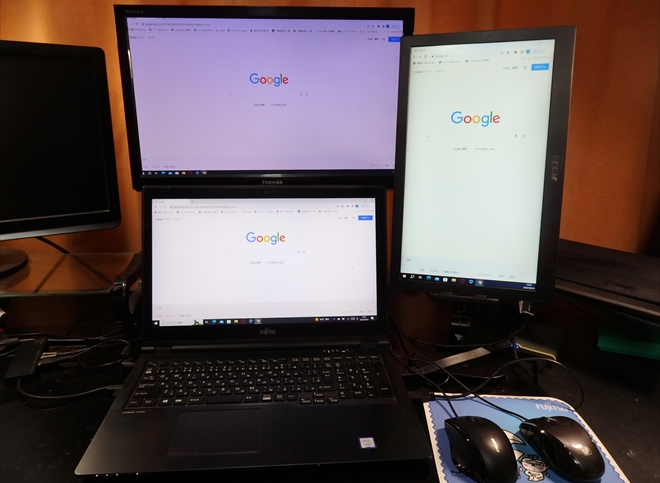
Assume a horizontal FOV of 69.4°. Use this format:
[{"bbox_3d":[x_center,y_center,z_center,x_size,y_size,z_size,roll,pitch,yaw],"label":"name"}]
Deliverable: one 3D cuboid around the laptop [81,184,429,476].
[{"bbox_3d":[-0.088,0.084,0.630,0.378,0.260,0.329,-1,17,-5],"label":"laptop"}]

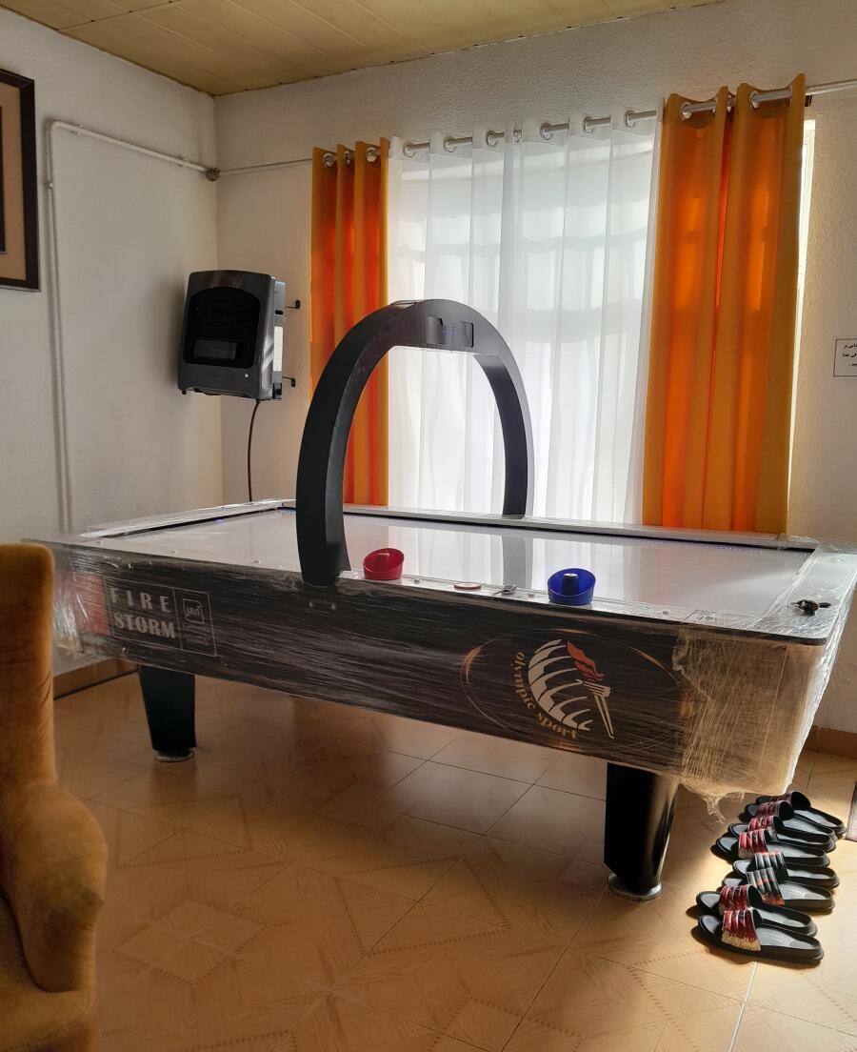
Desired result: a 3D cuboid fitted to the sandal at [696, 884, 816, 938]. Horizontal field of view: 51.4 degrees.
[{"bbox_3d":[0.813,0.946,2.213,0.280,0.082,0.103,4,9,21],"label":"sandal"}]

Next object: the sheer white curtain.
[{"bbox_3d":[0.327,-0.428,3.625,1.140,2.240,0.120,5,9,28],"label":"sheer white curtain"}]

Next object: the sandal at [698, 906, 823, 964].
[{"bbox_3d":[0.789,0.959,2.119,0.280,0.082,0.103,4,9,21],"label":"sandal"}]

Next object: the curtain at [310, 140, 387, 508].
[{"bbox_3d":[-0.331,-0.505,3.977,0.410,2.260,0.130,5,9,28],"label":"curtain"}]

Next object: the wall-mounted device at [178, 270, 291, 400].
[{"bbox_3d":[-0.908,-0.875,4.120,0.432,0.535,0.200,8,10,18],"label":"wall-mounted device"}]

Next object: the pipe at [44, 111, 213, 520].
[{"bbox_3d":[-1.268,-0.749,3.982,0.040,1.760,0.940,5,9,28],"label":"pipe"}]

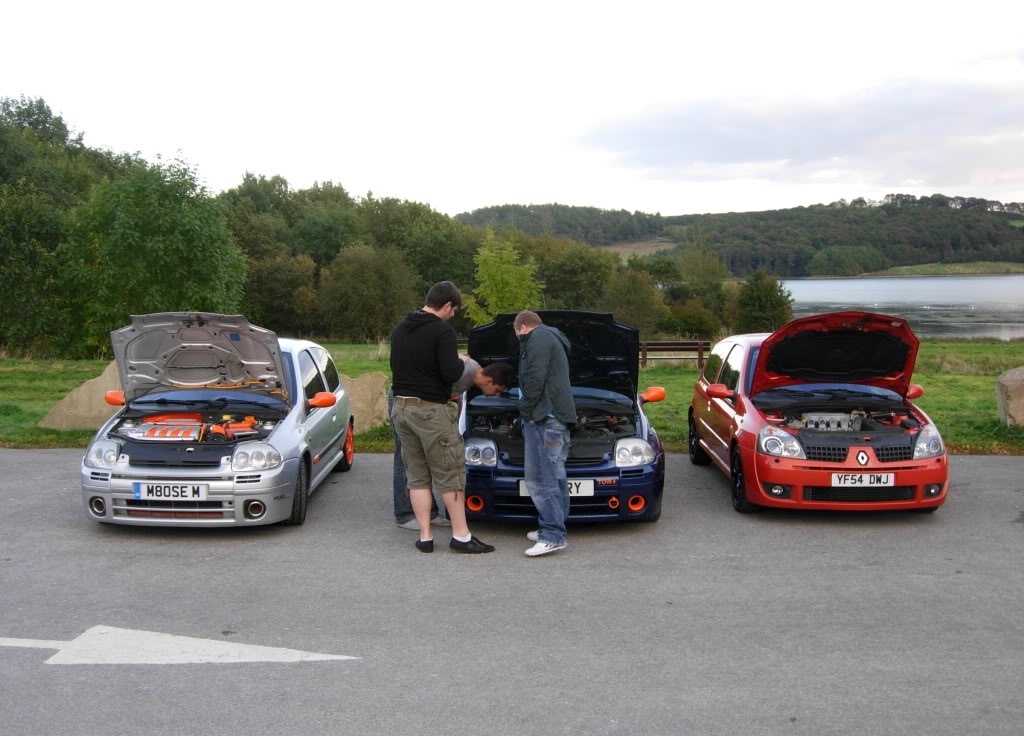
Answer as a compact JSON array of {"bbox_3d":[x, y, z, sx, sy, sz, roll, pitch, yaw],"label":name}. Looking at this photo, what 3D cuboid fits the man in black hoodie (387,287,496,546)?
[{"bbox_3d":[-0.472,0.331,7.294,0.560,1.840,0.460,3,5,40],"label":"man in black hoodie"}]

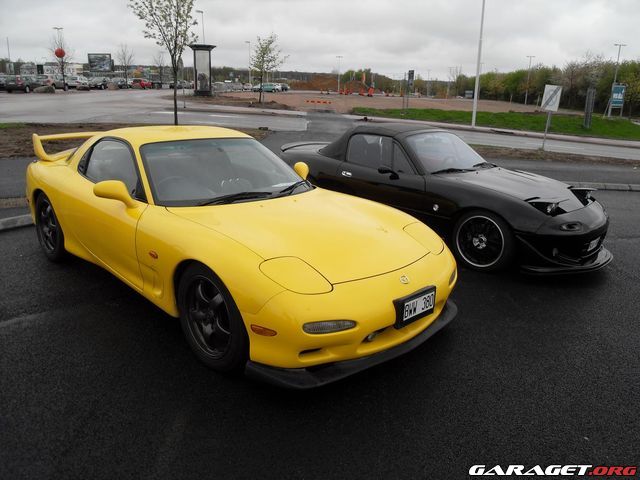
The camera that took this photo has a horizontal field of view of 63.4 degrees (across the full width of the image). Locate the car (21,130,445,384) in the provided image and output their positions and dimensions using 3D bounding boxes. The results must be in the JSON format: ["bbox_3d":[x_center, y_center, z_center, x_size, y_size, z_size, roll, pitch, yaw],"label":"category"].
[{"bbox_3d":[-0.905,-0.278,4.214,4.240,1.230,1.780,18,22,42],"label":"car"}]

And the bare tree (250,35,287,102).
[{"bbox_3d":[-4.004,-13.733,41.870,2.900,5.300,2.900,2,17,0],"label":"bare tree"}]

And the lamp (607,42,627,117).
[{"bbox_3d":[28.947,-15.618,50.307,1.300,6.600,0.300,2,17,0],"label":"lamp"}]

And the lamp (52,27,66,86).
[{"bbox_3d":[-32.394,-22.788,64.990,1.300,7.240,0.400,2,16,0],"label":"lamp"}]

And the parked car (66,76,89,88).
[{"bbox_3d":[-28.973,-18.767,62.061,1.770,1.460,4.500,0,17,-8],"label":"parked car"}]

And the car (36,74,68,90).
[{"bbox_3d":[-28.366,-16.733,55.000,1.780,1.500,4.400,3,16,4],"label":"car"}]

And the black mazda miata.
[{"bbox_3d":[1.188,-0.652,5.828,3.970,1.220,1.680,16,21,39],"label":"black mazda miata"}]

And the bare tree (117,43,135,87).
[{"bbox_3d":[-23.806,-21.255,63.248,2.200,5.390,2.200,2,16,0],"label":"bare tree"}]

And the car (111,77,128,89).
[{"bbox_3d":[-30.083,-23.541,77.869,1.750,1.460,4.300,2,17,0],"label":"car"}]

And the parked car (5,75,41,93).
[{"bbox_3d":[-25.972,-13.726,45.579,1.780,1.480,4.400,0,17,-7],"label":"parked car"}]

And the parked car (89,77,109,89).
[{"bbox_3d":[-25.922,-18.440,61.000,1.750,1.480,4.300,0,16,-6],"label":"parked car"}]

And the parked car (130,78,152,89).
[{"bbox_3d":[-26.974,-23.699,78.829,1.720,1.450,4.100,3,17,1],"label":"parked car"}]

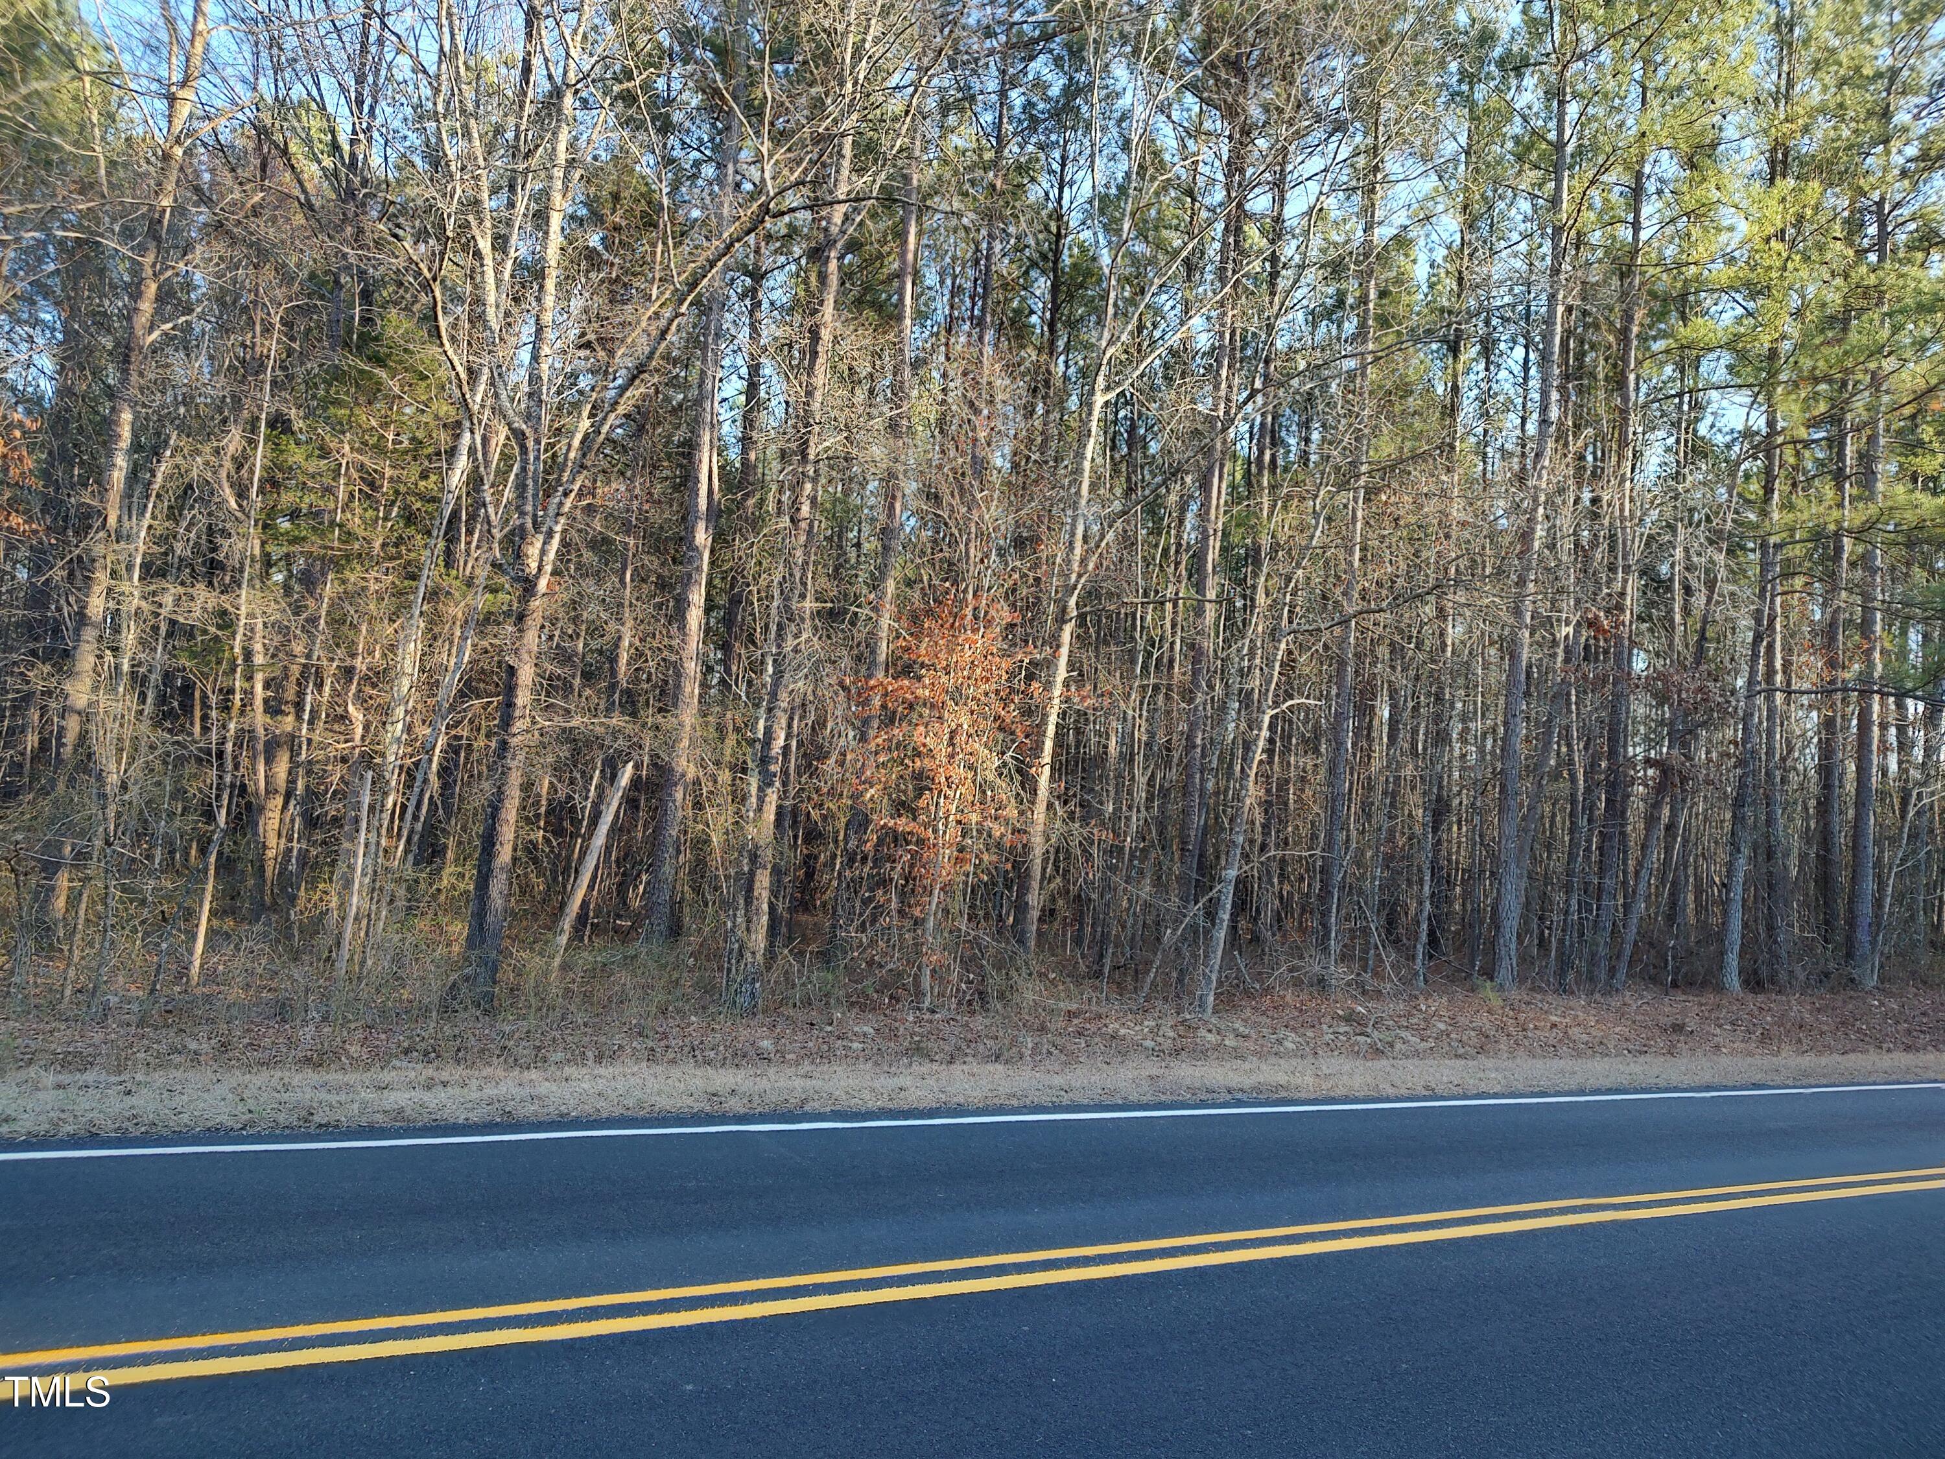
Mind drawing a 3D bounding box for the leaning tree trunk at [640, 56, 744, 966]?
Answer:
[{"bbox_3d":[-3.412,-2.947,16.957,0.370,11.140,0.370,5,-5,-12],"label":"leaning tree trunk"}]

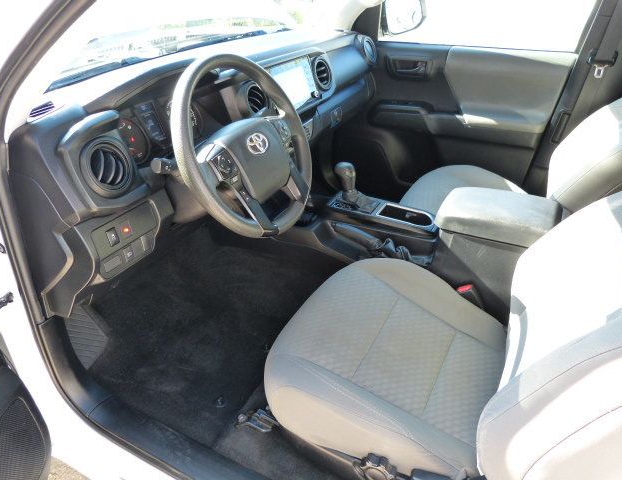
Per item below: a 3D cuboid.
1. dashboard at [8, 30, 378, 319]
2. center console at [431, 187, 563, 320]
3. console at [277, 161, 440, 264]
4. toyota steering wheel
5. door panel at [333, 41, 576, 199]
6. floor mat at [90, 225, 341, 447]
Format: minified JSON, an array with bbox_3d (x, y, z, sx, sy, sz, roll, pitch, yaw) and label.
[{"bbox_3d":[-0.208,-0.353,1.393,0.440,0.445,1.420,15,35,24],"label":"dashboard"},{"bbox_3d":[0.482,0.038,1.200,0.285,0.290,0.205,15,35,24],"label":"center console"},{"bbox_3d":[0.141,-0.070,1.266,0.450,0.220,0.225,15,35,24],"label":"console"},{"bbox_3d":[-0.135,-0.186,0.955,0.110,0.380,0.380,-11,22,37],"label":"toyota steering wheel"},{"bbox_3d":[0.490,-0.452,1.868,0.910,0.640,0.140,15,35,24],"label":"door panel"},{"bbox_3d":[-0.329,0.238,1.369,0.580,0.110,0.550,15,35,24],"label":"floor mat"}]

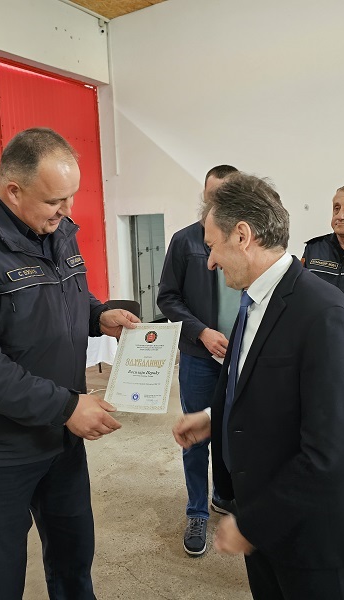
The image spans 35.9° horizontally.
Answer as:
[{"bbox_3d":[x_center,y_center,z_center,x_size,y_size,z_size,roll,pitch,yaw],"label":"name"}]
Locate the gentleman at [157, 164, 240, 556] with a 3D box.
[{"bbox_3d":[0.248,0.273,2.695,0.620,1.860,0.460,-3,8,-8],"label":"gentleman"}]

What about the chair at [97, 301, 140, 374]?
[{"bbox_3d":[-0.605,0.451,5.480,0.540,0.820,0.550,2,9,27],"label":"chair"}]

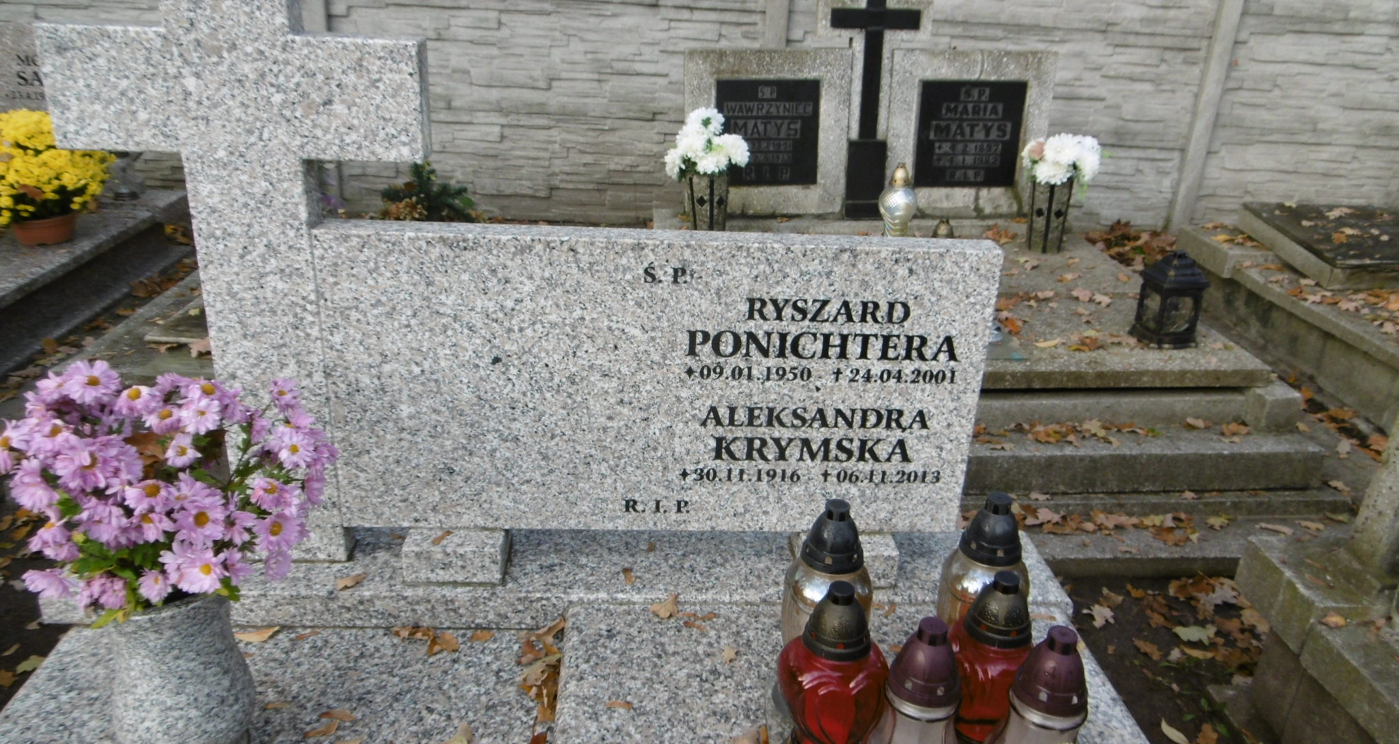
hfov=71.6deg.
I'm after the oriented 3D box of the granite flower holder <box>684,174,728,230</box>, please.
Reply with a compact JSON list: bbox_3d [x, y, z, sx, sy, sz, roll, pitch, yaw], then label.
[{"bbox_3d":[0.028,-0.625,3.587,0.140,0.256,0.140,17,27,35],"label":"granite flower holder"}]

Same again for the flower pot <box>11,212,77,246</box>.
[{"bbox_3d":[-2.598,-0.575,3.842,0.215,0.115,0.215,2,20,-2],"label":"flower pot"}]

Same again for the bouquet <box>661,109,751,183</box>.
[{"bbox_3d":[0.027,-0.953,4.063,0.360,0.310,0.300,0,21,-1],"label":"bouquet"}]

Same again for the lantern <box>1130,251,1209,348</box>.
[{"bbox_3d":[1.576,-0.252,3.236,0.160,0.300,0.158,0,21,-1],"label":"lantern"}]

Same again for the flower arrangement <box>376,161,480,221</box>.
[{"bbox_3d":[-1.166,-0.751,4.141,0.420,0.320,0.360,2,20,-2],"label":"flower arrangement"}]

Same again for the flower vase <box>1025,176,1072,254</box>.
[{"bbox_3d":[1.516,-0.686,4.218,0.190,0.320,0.200,0,21,-1],"label":"flower vase"}]

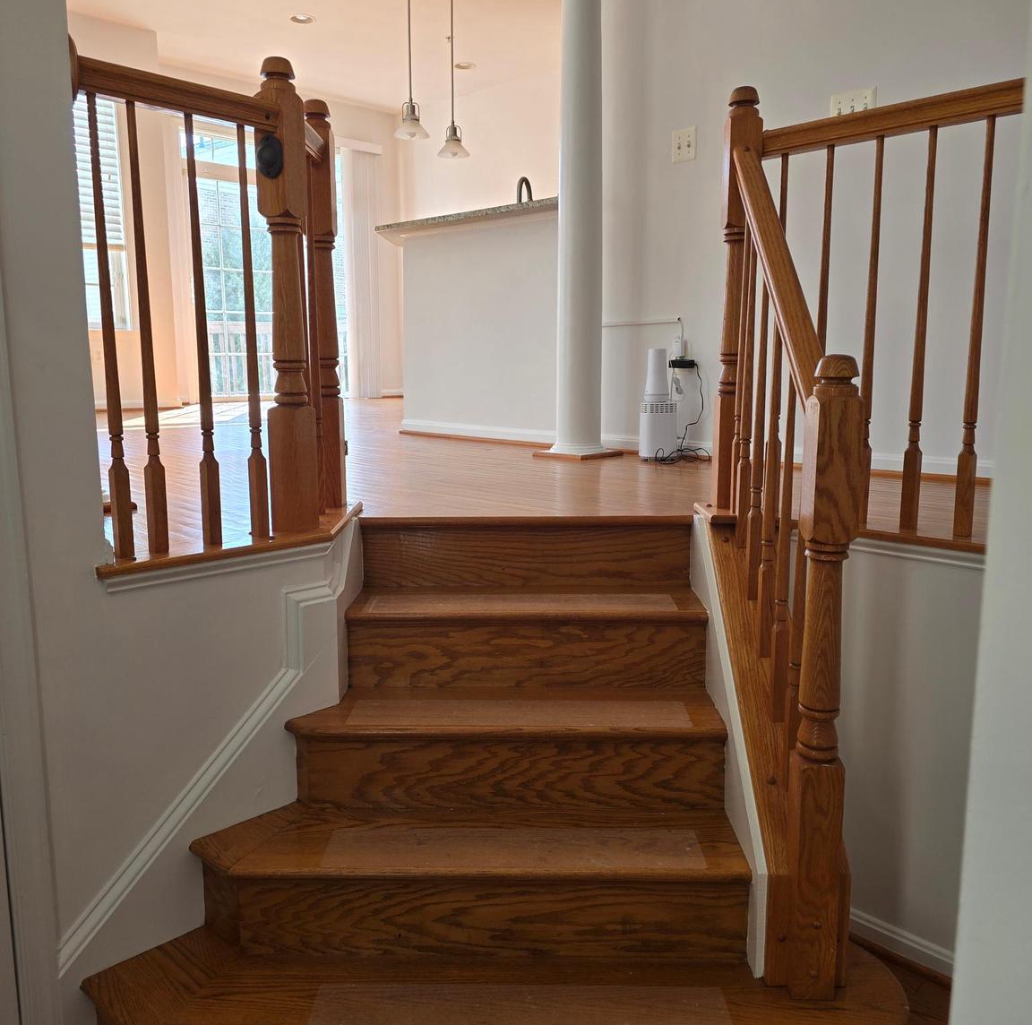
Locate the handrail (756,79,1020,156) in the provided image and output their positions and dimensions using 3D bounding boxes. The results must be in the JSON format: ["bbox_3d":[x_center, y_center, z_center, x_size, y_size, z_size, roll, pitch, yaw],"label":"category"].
[{"bbox_3d":[0.781,-0.816,1.909,0.060,0.055,0.600,-9,13,-44],"label":"handrail"}]

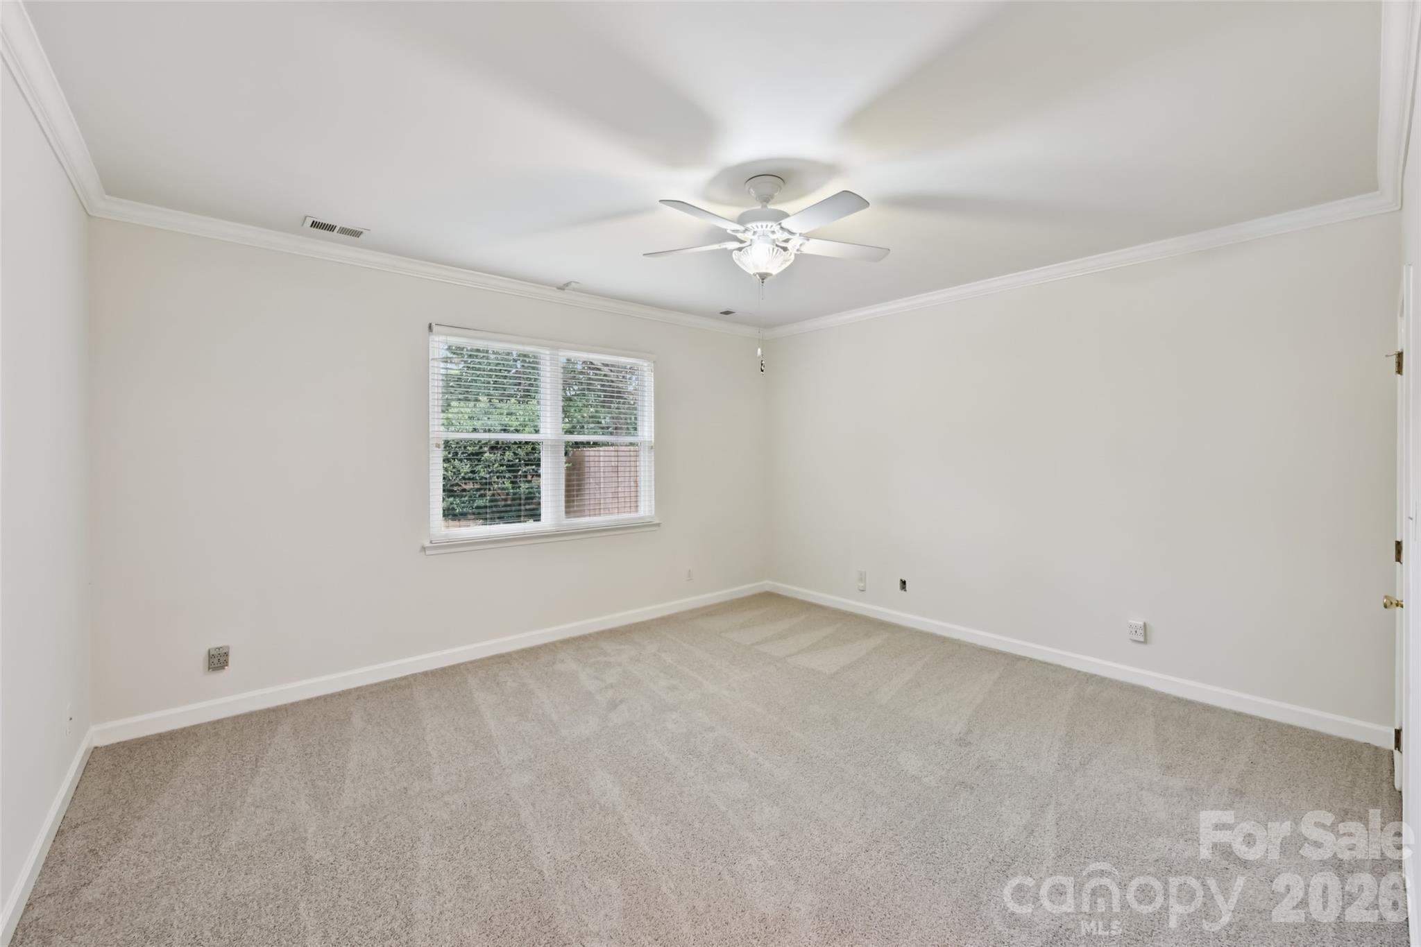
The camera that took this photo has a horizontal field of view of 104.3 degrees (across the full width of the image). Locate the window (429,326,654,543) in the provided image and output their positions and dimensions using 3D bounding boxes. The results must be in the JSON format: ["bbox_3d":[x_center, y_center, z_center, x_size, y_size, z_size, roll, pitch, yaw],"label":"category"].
[{"bbox_3d":[-1.208,-0.296,4.358,1.840,1.480,0.100,-2,3,-41],"label":"window"}]

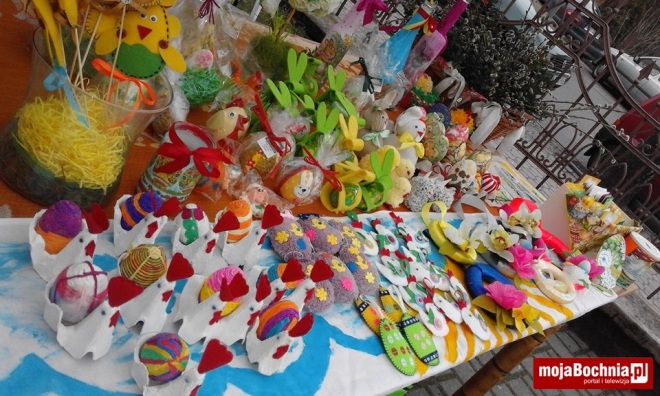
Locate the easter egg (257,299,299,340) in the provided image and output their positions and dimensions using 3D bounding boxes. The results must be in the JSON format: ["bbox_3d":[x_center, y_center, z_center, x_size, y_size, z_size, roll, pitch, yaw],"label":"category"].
[{"bbox_3d":[-0.058,0.140,0.625,0.047,0.047,0.056,11,14,-20],"label":"easter egg"}]

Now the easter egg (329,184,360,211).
[{"bbox_3d":[0.026,-0.003,1.057,0.058,0.046,0.046,27,31,-17],"label":"easter egg"}]

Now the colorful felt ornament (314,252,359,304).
[{"bbox_3d":[0.009,0.115,0.789,0.067,0.042,0.090,2,44,-47],"label":"colorful felt ornament"}]

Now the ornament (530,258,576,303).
[{"bbox_3d":[0.550,0.207,1.351,0.125,0.030,0.135,-5,50,-51],"label":"ornament"}]

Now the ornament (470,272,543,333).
[{"bbox_3d":[0.354,0.215,1.113,0.135,0.055,0.100,3,42,-50],"label":"ornament"}]

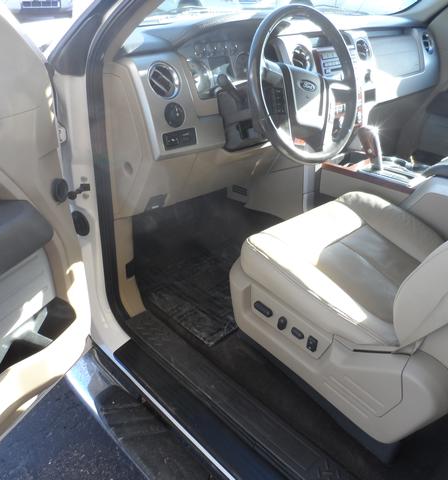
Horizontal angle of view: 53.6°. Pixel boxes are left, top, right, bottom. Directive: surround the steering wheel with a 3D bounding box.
[{"bbox_3d":[0.204,-0.392,1.142,0.390,0.390,0.090,-24,17,-36],"label":"steering wheel"}]

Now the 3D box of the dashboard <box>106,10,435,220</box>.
[{"bbox_3d":[0.263,-0.575,1.662,1.560,0.480,0.460,-24,38,-36],"label":"dashboard"}]

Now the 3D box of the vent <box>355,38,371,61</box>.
[{"bbox_3d":[0.496,-0.683,1.592,0.085,0.080,0.030,-24,23,-36],"label":"vent"}]

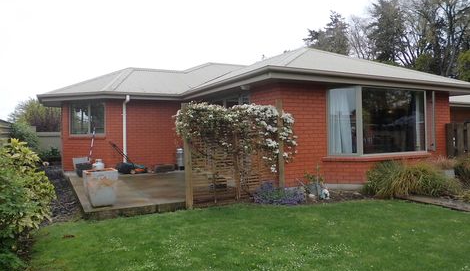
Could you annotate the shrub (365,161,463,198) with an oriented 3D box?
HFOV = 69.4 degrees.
[{"bbox_3d":[3.645,0.836,7.051,1.650,0.580,1.250,-1,-1,-28],"label":"shrub"}]

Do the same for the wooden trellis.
[{"bbox_3d":[0.049,0.296,6.144,1.970,1.830,0.120,-1,-1,-28],"label":"wooden trellis"}]

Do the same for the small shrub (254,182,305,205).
[{"bbox_3d":[0.773,1.015,6.102,0.840,0.360,0.620,-1,-1,-11],"label":"small shrub"}]

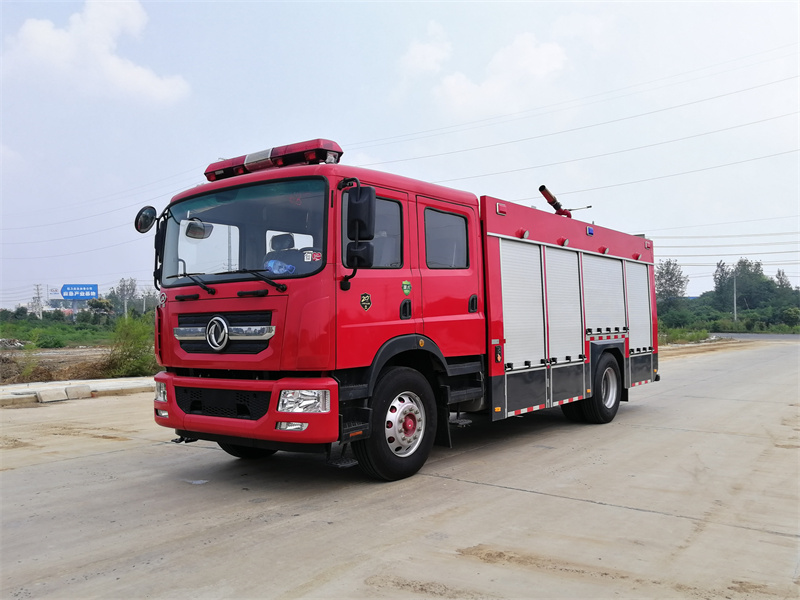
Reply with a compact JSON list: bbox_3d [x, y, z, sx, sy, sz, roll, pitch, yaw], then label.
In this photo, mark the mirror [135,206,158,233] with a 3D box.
[{"bbox_3d":[-2.621,-0.832,6.452,0.080,0.270,0.270,-2,-3,24],"label":"mirror"}]

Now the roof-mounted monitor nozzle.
[{"bbox_3d":[2.572,-1.583,10.318,0.250,0.450,0.950,-4,-4,40],"label":"roof-mounted monitor nozzle"}]

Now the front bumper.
[{"bbox_3d":[-1.480,0.909,5.495,2.360,0.510,0.380,-4,-4,40],"label":"front bumper"}]

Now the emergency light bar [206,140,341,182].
[{"bbox_3d":[-1.215,-1.290,5.899,1.750,0.190,0.300,-4,-4,40],"label":"emergency light bar"}]

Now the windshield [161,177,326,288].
[{"bbox_3d":[-1.495,-0.544,5.572,2.200,0.770,0.270,-4,-4,40],"label":"windshield"}]

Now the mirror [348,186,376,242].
[{"bbox_3d":[-0.291,-0.650,4.719,0.200,0.410,0.100,-4,-4,40],"label":"mirror"}]

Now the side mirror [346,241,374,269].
[{"bbox_3d":[-0.298,-0.340,4.714,0.190,0.200,0.100,-4,-4,40],"label":"side mirror"}]

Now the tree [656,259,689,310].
[{"bbox_3d":[36.413,-0.606,84.000,5.200,10.000,5.200,-2,-3,23],"label":"tree"}]

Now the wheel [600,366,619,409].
[{"bbox_3d":[2.944,1.236,8.966,0.200,0.595,0.595,-4,-4,40],"label":"wheel"}]

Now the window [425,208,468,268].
[{"bbox_3d":[0.450,-0.566,6.082,0.040,0.570,0.700,-4,-4,40],"label":"window"}]

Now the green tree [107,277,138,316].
[{"bbox_3d":[-42.248,1.599,95.000,5.200,9.700,5.200,0,-3,-24],"label":"green tree"}]

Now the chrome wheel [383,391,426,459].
[{"bbox_3d":[0.013,1.117,5.580,0.180,0.595,0.595,-4,-4,40],"label":"chrome wheel"}]

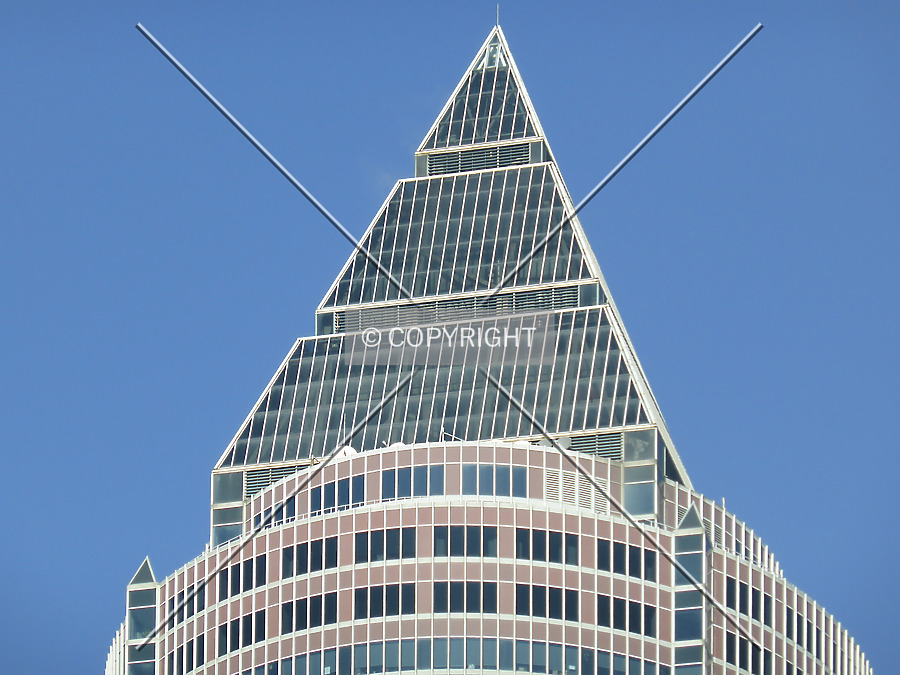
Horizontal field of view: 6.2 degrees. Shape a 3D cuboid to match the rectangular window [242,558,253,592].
[{"bbox_3d":[-10.558,12.419,432.344,0.707,1.878,0.150,-20,-37,32],"label":"rectangular window"}]

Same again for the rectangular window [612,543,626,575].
[{"bbox_3d":[8.882,11.581,433.252,0.720,1.800,0.150,12,-34,-16],"label":"rectangular window"}]

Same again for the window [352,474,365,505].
[{"bbox_3d":[-4.886,8.116,441.460,0.720,1.800,0.150,-12,-35,21],"label":"window"}]

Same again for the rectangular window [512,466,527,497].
[{"bbox_3d":[3.581,7.420,426.055,0.720,1.830,0.100,4,-31,-4],"label":"rectangular window"}]

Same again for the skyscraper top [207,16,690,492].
[{"bbox_3d":[2.358,-2.837,460.277,24.260,34.370,24.260,-6,-31,12],"label":"skyscraper top"}]

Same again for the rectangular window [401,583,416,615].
[{"bbox_3d":[-2.146,13.512,427.528,0.770,1.850,0.120,-6,-31,11],"label":"rectangular window"}]

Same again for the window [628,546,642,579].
[{"bbox_3d":[10.057,12.187,449.230,0.760,1.920,0.100,14,-32,-23],"label":"window"}]

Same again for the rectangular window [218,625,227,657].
[{"bbox_3d":[-13.716,18.268,498.480,0.860,2.120,0.150,-23,-37,37],"label":"rectangular window"}]

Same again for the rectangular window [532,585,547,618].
[{"bbox_3d":[4.441,13.210,411.010,0.690,1.780,0.150,4,-32,-5],"label":"rectangular window"}]

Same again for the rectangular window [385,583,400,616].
[{"bbox_3d":[-3.115,14.166,446.369,0.760,1.920,0.100,-6,-30,12],"label":"rectangular window"}]

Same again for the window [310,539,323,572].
[{"bbox_3d":[-7.299,11.859,449.364,0.760,1.920,0.100,-13,-32,23],"label":"window"}]

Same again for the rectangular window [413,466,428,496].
[{"bbox_3d":[-1.787,8.725,500.973,0.860,2.120,0.150,-5,-30,11],"label":"rectangular window"}]

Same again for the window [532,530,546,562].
[{"bbox_3d":[4.836,11.275,447.757,0.760,1.920,0.100,6,-29,-9],"label":"window"}]

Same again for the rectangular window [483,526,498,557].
[{"bbox_3d":[2.023,10.221,412.719,0.690,1.780,0.150,0,-32,1],"label":"rectangular window"}]

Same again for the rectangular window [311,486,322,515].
[{"bbox_3d":[-6.708,8.269,417.712,0.690,1.740,0.150,-15,-35,24],"label":"rectangular window"}]

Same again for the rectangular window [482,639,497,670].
[{"bbox_3d":[2.032,16.322,425.310,0.770,1.850,0.120,1,-31,1],"label":"rectangular window"}]

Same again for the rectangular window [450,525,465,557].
[{"bbox_3d":[0.380,10.276,418.512,0.720,1.830,0.100,-2,-31,5],"label":"rectangular window"}]

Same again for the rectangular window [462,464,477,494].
[{"bbox_3d":[0.986,7.178,415.720,0.690,1.740,0.150,-1,-32,4],"label":"rectangular window"}]

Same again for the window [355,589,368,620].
[{"bbox_3d":[-4.386,13.345,412.156,0.690,1.780,0.150,-10,-33,17],"label":"window"}]

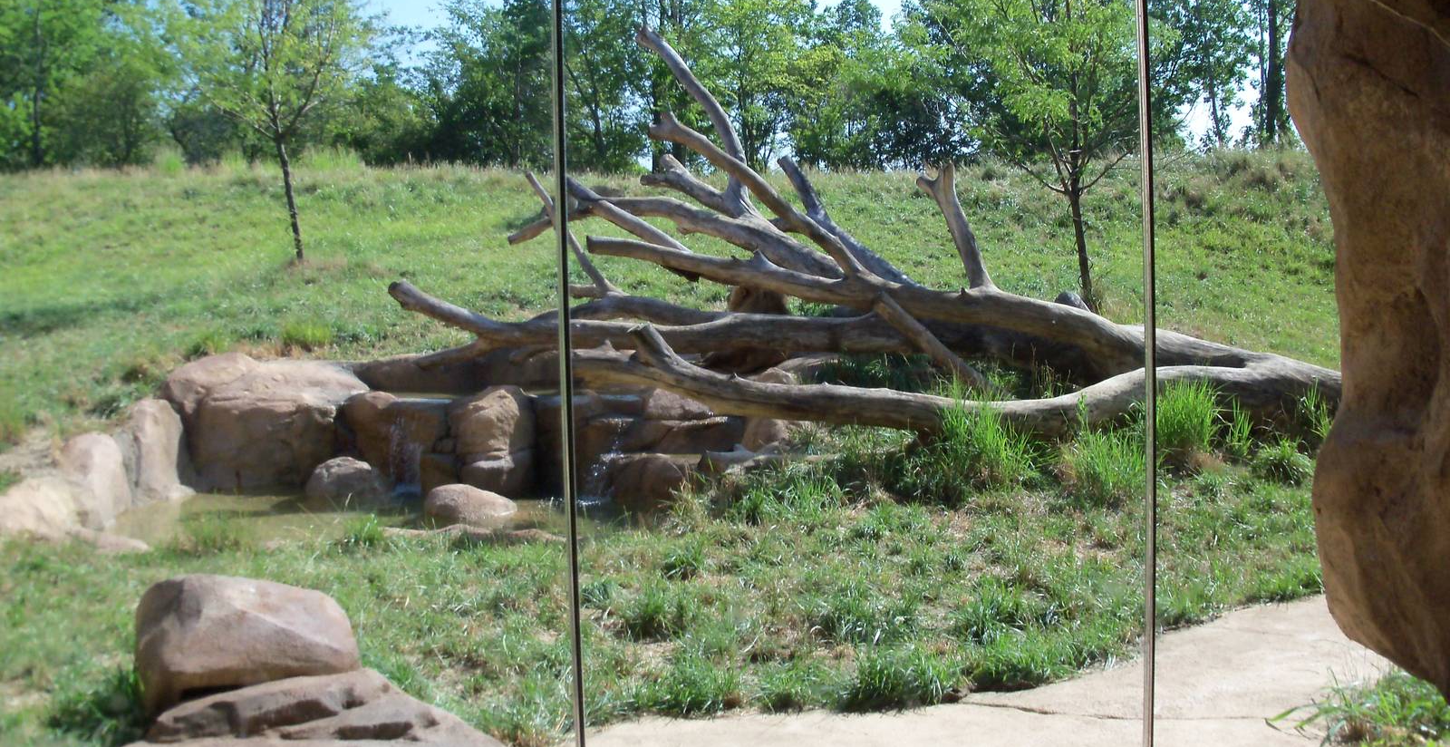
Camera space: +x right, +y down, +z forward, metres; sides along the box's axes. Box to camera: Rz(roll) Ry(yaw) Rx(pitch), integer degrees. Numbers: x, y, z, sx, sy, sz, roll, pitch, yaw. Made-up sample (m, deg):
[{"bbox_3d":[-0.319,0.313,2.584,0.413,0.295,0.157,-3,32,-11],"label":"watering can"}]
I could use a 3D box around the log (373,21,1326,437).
[{"bbox_3d":[1.120,-1.021,10.700,7.100,2.750,2.900,-1,5,0],"label":"log"}]

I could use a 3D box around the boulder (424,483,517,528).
[{"bbox_3d":[-1.527,0.792,8.800,0.540,0.260,0.420,-1,5,0],"label":"boulder"}]

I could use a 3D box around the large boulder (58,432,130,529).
[{"bbox_3d":[-3.870,0.657,9.000,0.450,0.560,0.500,-1,5,0],"label":"large boulder"}]

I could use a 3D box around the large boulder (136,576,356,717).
[{"bbox_3d":[-1.612,0.908,4.950,0.730,0.420,0.500,-1,5,0],"label":"large boulder"}]

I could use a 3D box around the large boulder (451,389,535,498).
[{"bbox_3d":[-1.572,0.457,9.950,0.560,0.700,0.520,-1,5,0],"label":"large boulder"}]

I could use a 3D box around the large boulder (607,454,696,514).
[{"bbox_3d":[-0.451,0.686,9.200,0.550,0.360,0.450,-1,5,0],"label":"large boulder"}]

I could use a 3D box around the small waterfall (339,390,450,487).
[{"bbox_3d":[-2.320,0.458,10.300,0.740,0.630,0.550,-1,5,0],"label":"small waterfall"}]

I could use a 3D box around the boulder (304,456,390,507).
[{"bbox_3d":[-2.461,0.705,9.550,0.540,0.330,0.450,-1,5,0],"label":"boulder"}]

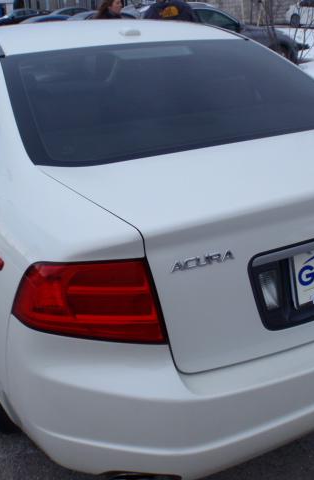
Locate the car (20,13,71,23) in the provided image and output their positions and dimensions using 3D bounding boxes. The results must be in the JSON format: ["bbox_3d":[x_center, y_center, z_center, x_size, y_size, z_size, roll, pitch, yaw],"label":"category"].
[{"bbox_3d":[-5.345,-10.048,24.796,4.600,1.450,1.800,-12,26,-20],"label":"car"}]

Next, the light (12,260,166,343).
[{"bbox_3d":[-0.166,0.146,1.212,0.330,0.230,0.200,-9,25,-16],"label":"light"}]

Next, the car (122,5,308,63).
[{"bbox_3d":[0.870,-4.208,10.993,4.700,1.470,1.820,-11,25,-18],"label":"car"}]

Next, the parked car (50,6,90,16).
[{"bbox_3d":[-4.224,-11.470,27.298,4.600,1.460,1.800,-12,26,-20],"label":"parked car"}]

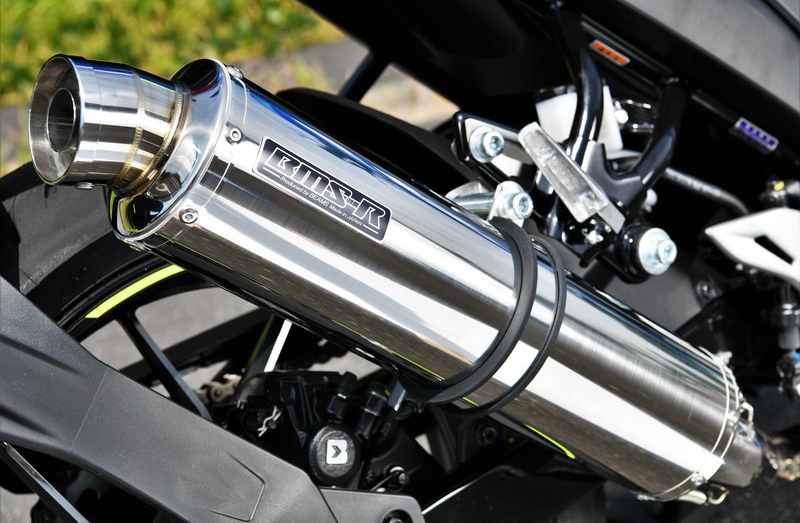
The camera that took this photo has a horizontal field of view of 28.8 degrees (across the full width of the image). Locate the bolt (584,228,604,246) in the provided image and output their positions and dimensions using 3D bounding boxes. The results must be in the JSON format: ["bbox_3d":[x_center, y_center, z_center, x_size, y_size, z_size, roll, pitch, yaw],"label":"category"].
[{"bbox_3d":[0.113,-0.015,0.905,0.011,0.011,0.009,-14,10,-37],"label":"bolt"}]

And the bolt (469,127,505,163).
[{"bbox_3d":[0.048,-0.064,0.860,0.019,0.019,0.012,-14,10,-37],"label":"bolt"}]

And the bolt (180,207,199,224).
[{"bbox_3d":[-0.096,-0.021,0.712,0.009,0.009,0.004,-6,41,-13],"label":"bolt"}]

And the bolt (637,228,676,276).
[{"bbox_3d":[0.145,-0.006,0.880,0.026,0.026,0.013,-14,10,-37],"label":"bolt"}]

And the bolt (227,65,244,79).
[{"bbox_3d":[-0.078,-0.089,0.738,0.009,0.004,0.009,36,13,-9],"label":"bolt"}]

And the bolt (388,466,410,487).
[{"bbox_3d":[0.000,0.134,0.970,0.013,0.013,0.009,-14,10,-37],"label":"bolt"}]

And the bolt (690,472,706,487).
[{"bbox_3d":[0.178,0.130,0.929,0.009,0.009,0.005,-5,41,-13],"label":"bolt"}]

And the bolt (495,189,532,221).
[{"bbox_3d":[0.063,-0.031,0.860,0.017,0.017,0.015,-14,10,-37],"label":"bolt"}]

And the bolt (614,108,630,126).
[{"bbox_3d":[0.140,-0.091,0.980,0.011,0.011,0.007,-14,10,-37],"label":"bolt"}]

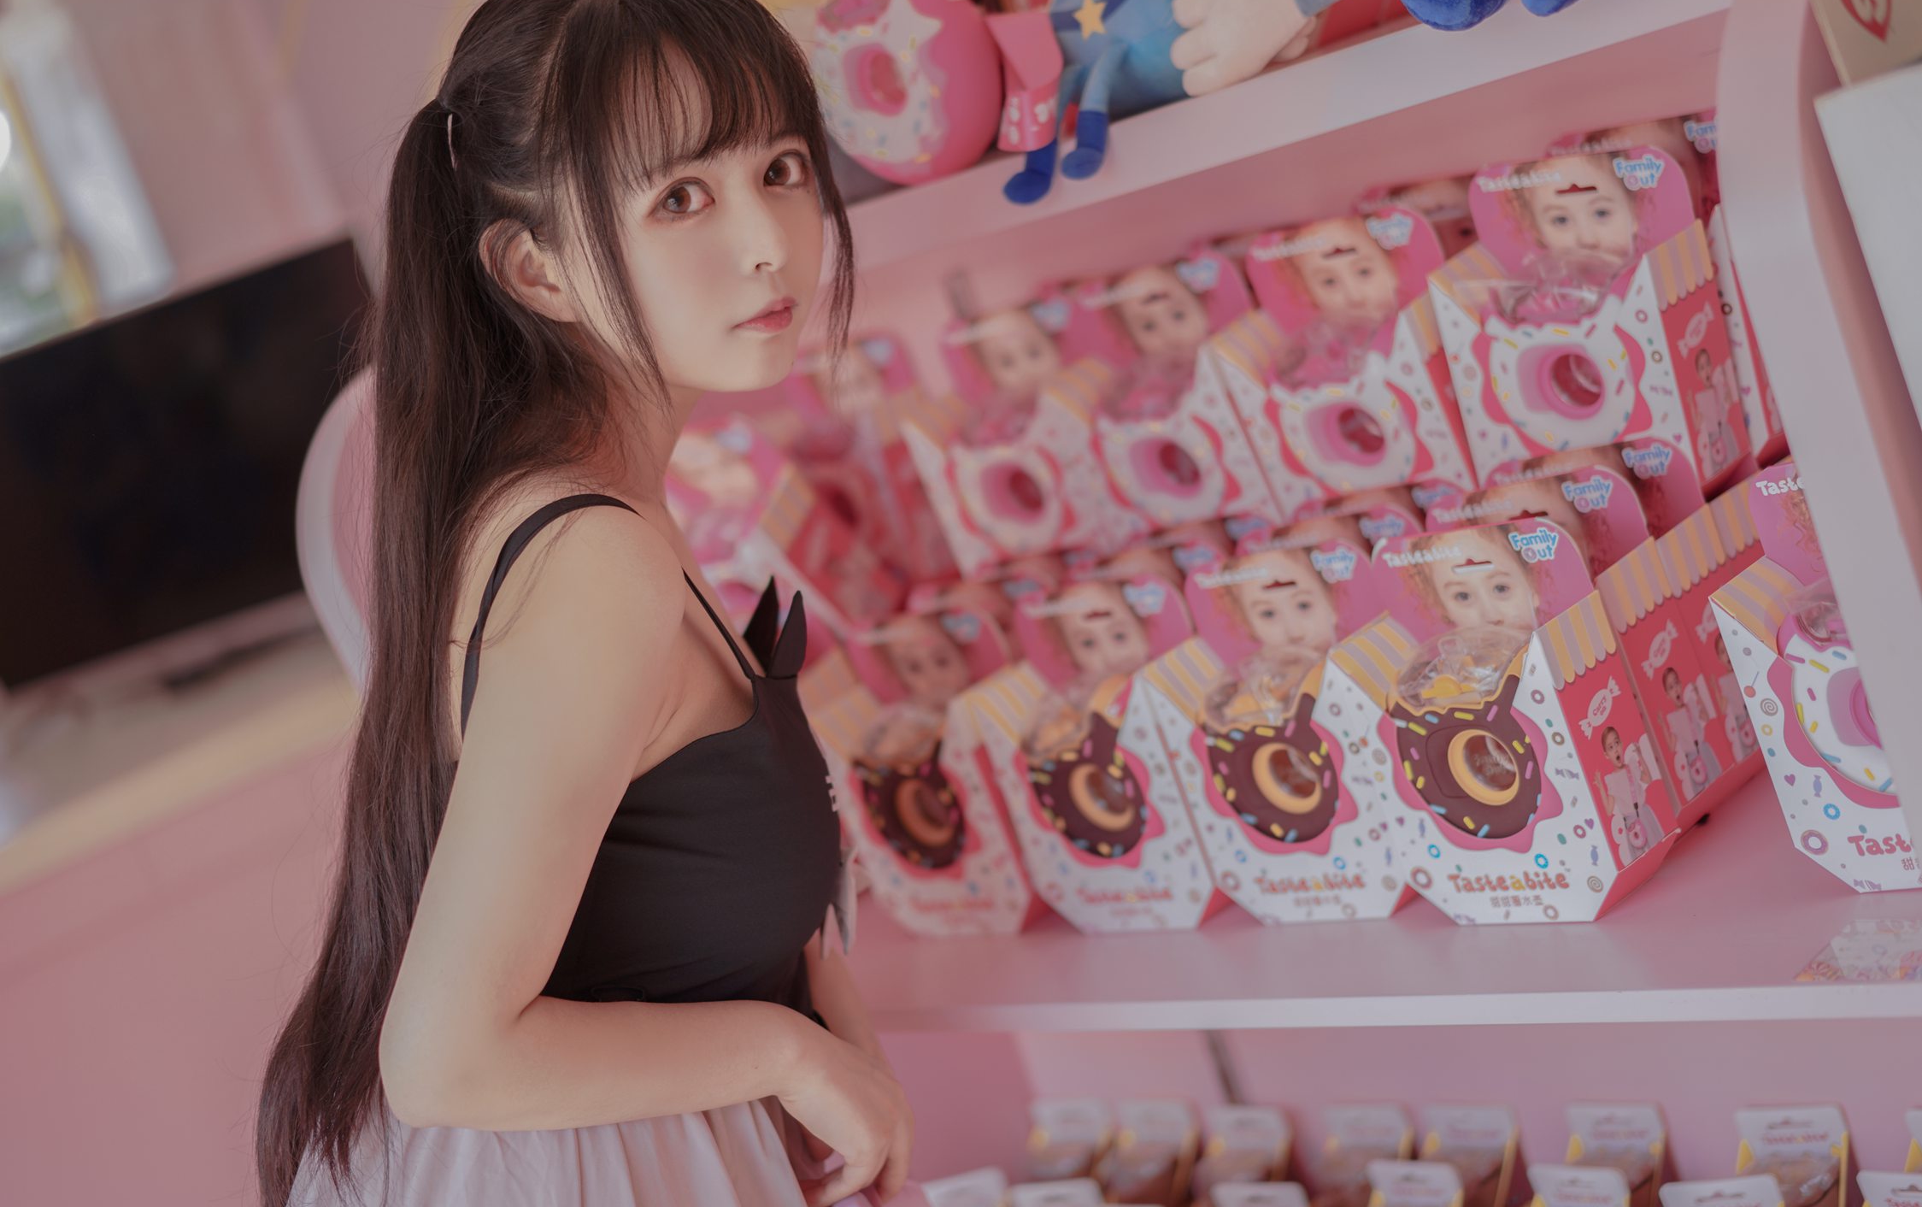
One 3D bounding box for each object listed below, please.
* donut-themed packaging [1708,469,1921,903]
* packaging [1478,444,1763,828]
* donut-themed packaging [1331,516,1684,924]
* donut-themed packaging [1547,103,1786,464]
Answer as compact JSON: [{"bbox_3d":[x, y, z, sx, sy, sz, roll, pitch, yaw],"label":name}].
[{"bbox_3d":[0.502,0.034,1.552,0.164,0.229,0.064,-10,14,45],"label":"donut-themed packaging"},{"bbox_3d":[0.401,0.019,1.831,0.064,0.229,0.164,-29,13,-40],"label":"packaging"},{"bbox_3d":[0.314,0.072,1.730,0.064,0.229,0.164,-29,13,-38],"label":"donut-themed packaging"},{"bbox_3d":[0.442,-0.191,1.881,0.164,0.229,0.064,-2,20,45],"label":"donut-themed packaging"}]

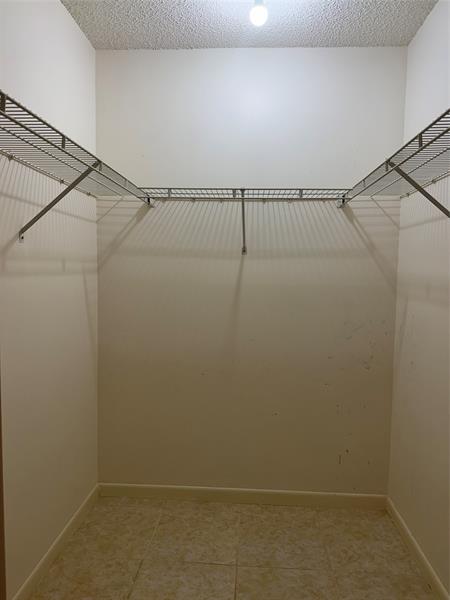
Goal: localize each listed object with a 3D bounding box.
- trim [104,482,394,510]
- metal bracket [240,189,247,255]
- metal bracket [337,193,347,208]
[{"bbox_3d":[0.082,1.093,2.320,1.621,0.080,0.014,1,4,4],"label":"trim"},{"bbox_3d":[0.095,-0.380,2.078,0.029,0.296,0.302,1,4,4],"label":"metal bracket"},{"bbox_3d":[0.611,-0.515,2.162,0.044,0.070,0.050,1,4,4],"label":"metal bracket"}]

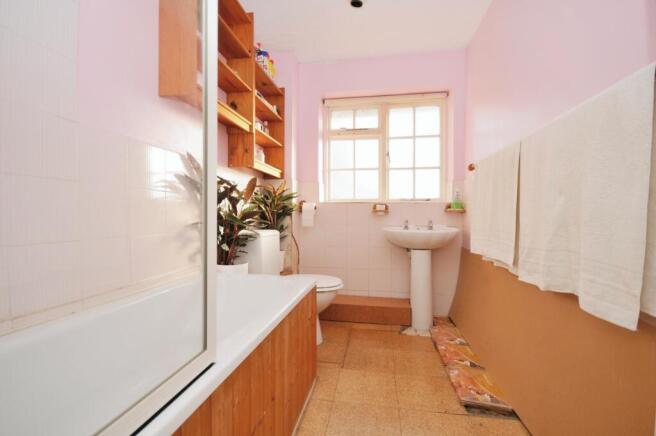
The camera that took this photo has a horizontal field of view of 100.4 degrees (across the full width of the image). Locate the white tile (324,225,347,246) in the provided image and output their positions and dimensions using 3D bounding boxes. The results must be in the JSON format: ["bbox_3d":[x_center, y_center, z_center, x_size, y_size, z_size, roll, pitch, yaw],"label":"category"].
[{"bbox_3d":[0.071,0.171,2.559,0.208,0.220,0.012,1,1,10],"label":"white tile"}]

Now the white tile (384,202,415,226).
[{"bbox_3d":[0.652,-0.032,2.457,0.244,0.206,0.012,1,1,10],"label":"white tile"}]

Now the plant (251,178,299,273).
[{"bbox_3d":[-0.453,0.072,2.310,0.390,0.760,0.360,1,1,10],"label":"plant"}]

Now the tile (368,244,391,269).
[{"bbox_3d":[0.471,0.364,2.464,0.199,0.198,0.015,0,0,10],"label":"tile"}]

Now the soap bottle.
[{"bbox_3d":[1.100,-0.152,2.338,0.085,0.162,0.060,0,0,10],"label":"soap bottle"}]

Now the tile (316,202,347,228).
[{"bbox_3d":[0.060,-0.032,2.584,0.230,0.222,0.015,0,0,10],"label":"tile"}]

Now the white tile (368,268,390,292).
[{"bbox_3d":[0.472,0.565,2.466,0.199,0.203,0.015,0,0,10],"label":"white tile"}]

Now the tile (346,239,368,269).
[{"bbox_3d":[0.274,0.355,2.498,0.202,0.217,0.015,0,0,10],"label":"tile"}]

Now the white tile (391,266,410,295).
[{"bbox_3d":[0.661,0.562,2.433,0.185,0.209,0.015,0,0,10],"label":"white tile"}]

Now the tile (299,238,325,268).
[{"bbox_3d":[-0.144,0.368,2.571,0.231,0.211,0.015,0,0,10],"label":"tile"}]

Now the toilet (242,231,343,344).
[{"bbox_3d":[-0.251,0.487,2.095,0.740,0.780,0.420,0,0,10],"label":"toilet"}]

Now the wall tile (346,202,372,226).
[{"bbox_3d":[0.274,-0.033,2.495,0.201,0.208,0.015,0,0,10],"label":"wall tile"}]

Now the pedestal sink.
[{"bbox_3d":[0.757,0.468,2.231,0.580,0.830,0.460,0,0,10],"label":"pedestal sink"}]

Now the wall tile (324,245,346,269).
[{"bbox_3d":[0.073,0.368,2.533,0.206,0.199,0.015,0,0,10],"label":"wall tile"}]

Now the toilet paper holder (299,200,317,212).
[{"bbox_3d":[-0.190,-0.106,2.571,0.170,0.115,0.110,0,0,10],"label":"toilet paper holder"}]

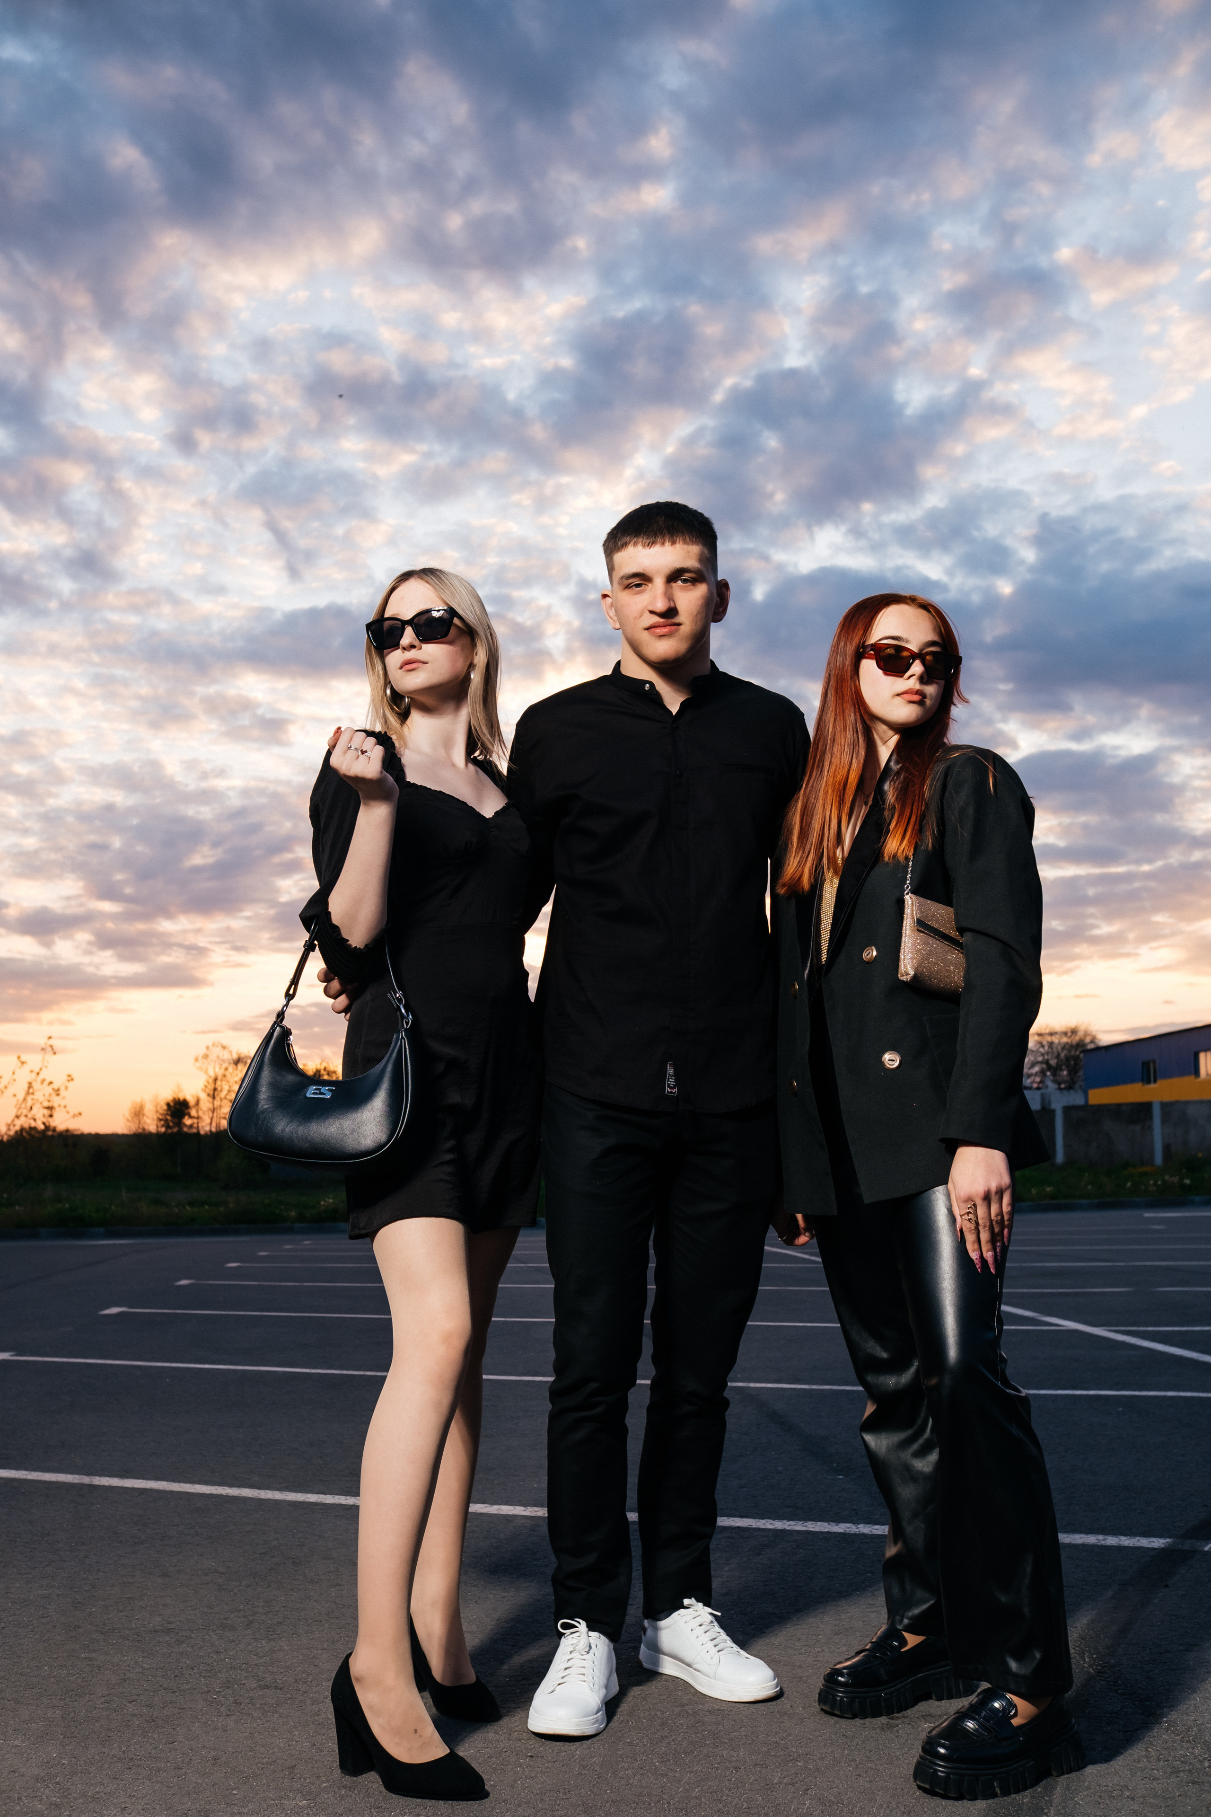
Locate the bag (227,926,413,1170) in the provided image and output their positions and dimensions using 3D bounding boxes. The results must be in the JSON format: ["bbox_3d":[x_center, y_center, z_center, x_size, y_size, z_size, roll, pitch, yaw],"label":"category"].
[{"bbox_3d":[-0.377,0.183,2.340,0.250,0.325,0.090,0,-8,-5],"label":"bag"}]

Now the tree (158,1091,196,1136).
[{"bbox_3d":[-25.450,13.291,105.000,2.400,4.900,2.400,-1,-8,0],"label":"tree"}]

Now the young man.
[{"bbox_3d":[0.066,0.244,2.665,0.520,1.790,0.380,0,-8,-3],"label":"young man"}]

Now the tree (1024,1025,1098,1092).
[{"bbox_3d":[19.234,7.745,75.000,3.800,5.600,3.800,-1,-8,0],"label":"tree"}]

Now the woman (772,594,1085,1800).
[{"bbox_3d":[0.445,0.315,2.491,0.480,1.590,0.400,-8,-11,42],"label":"woman"}]

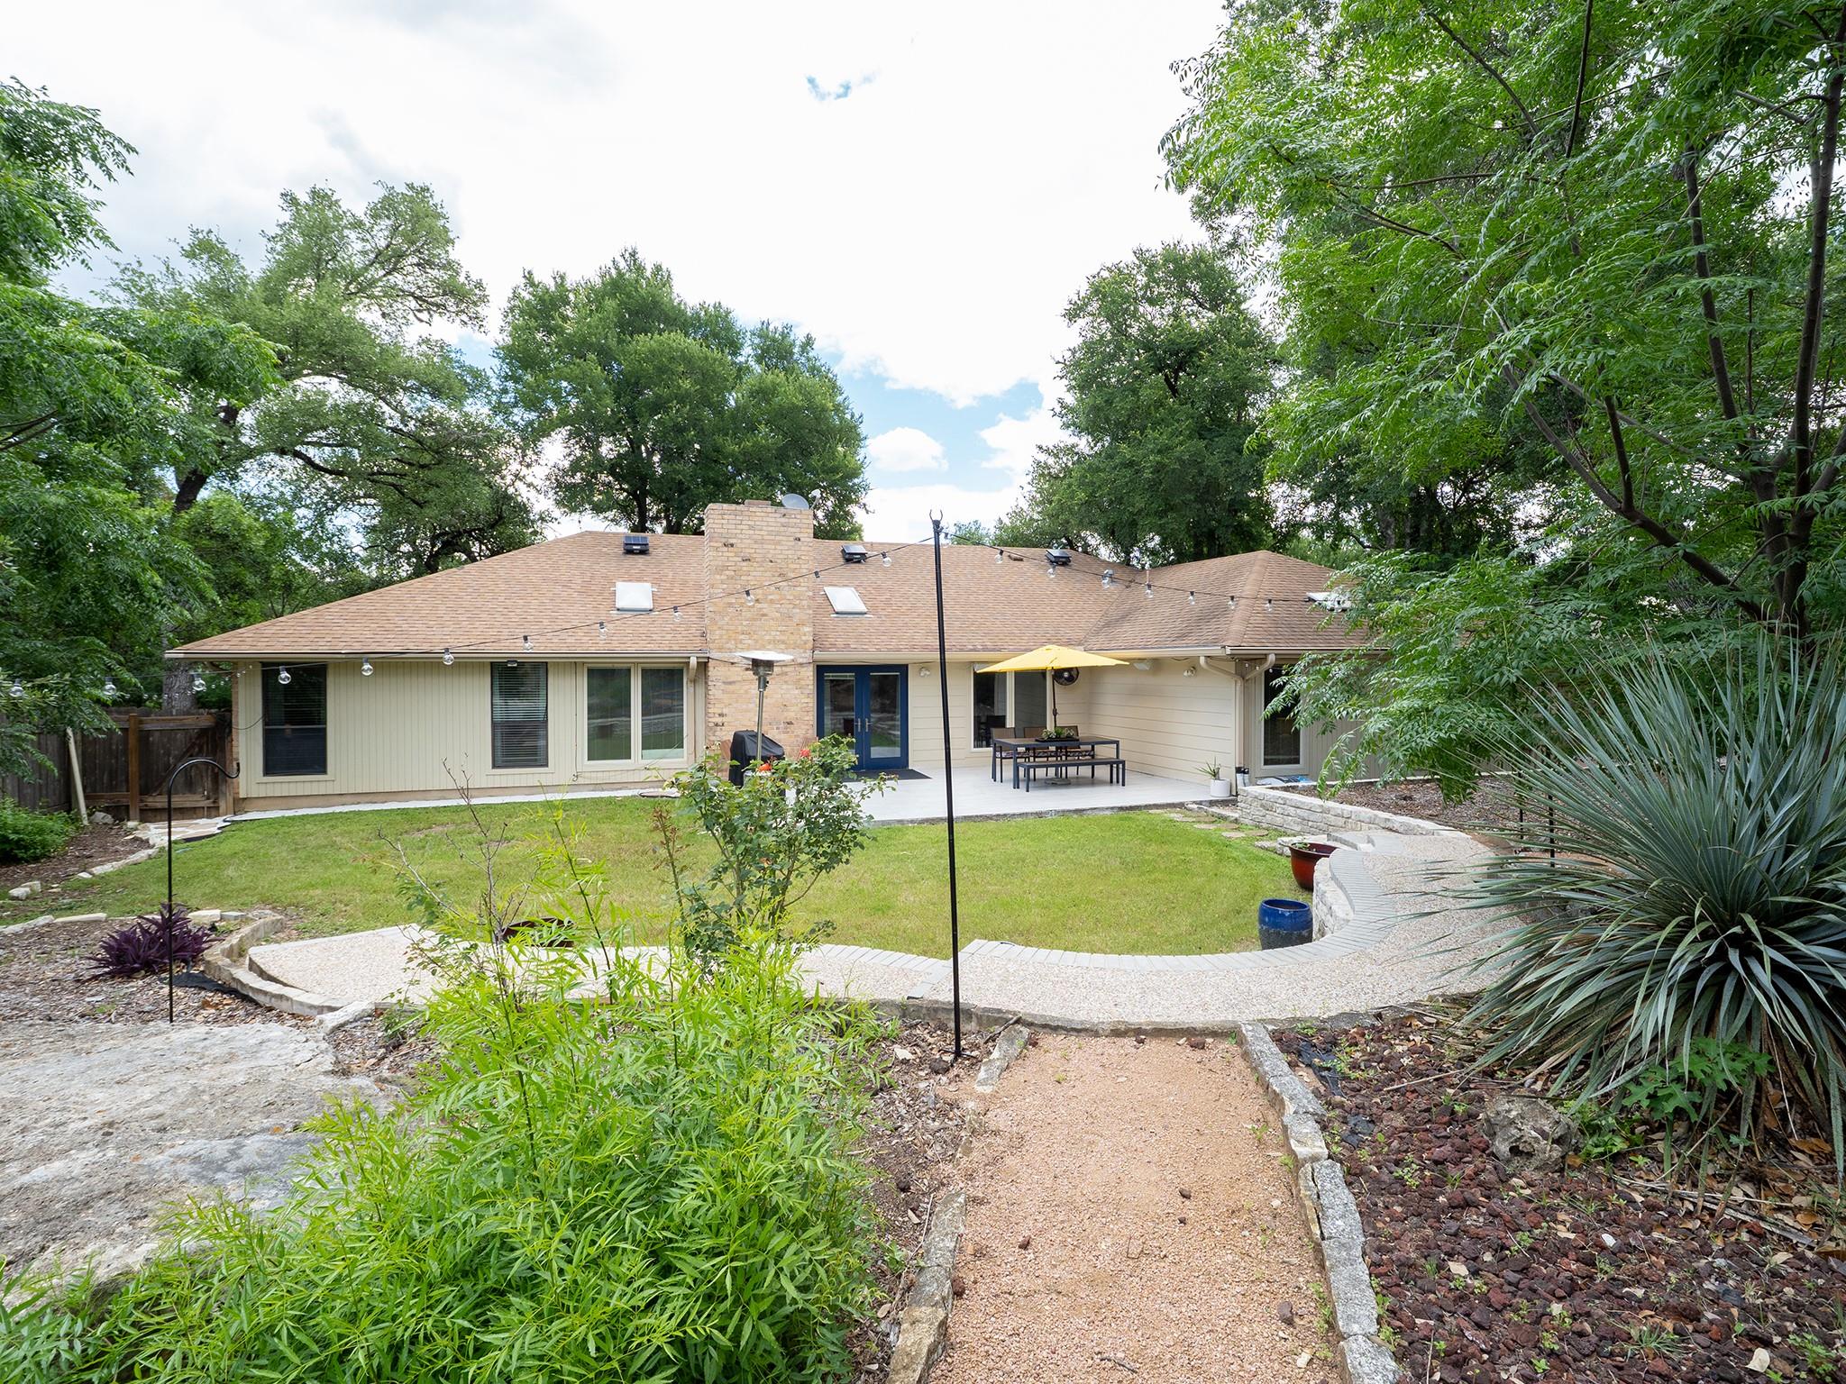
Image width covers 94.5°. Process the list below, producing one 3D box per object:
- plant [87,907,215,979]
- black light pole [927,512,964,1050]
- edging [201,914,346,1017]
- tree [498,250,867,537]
[{"bbox_3d":[-4.340,1.375,4.800,0.640,0.370,0.600,-2,2,-42],"label":"plant"},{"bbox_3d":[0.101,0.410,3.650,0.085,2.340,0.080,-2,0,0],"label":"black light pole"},{"bbox_3d":[-3.650,1.530,4.760,0.580,0.200,2.150,-2,2,-41],"label":"edging"},{"bbox_3d":[-8.800,-7.300,31.000,12.800,16.200,12.000,0,2,0],"label":"tree"}]

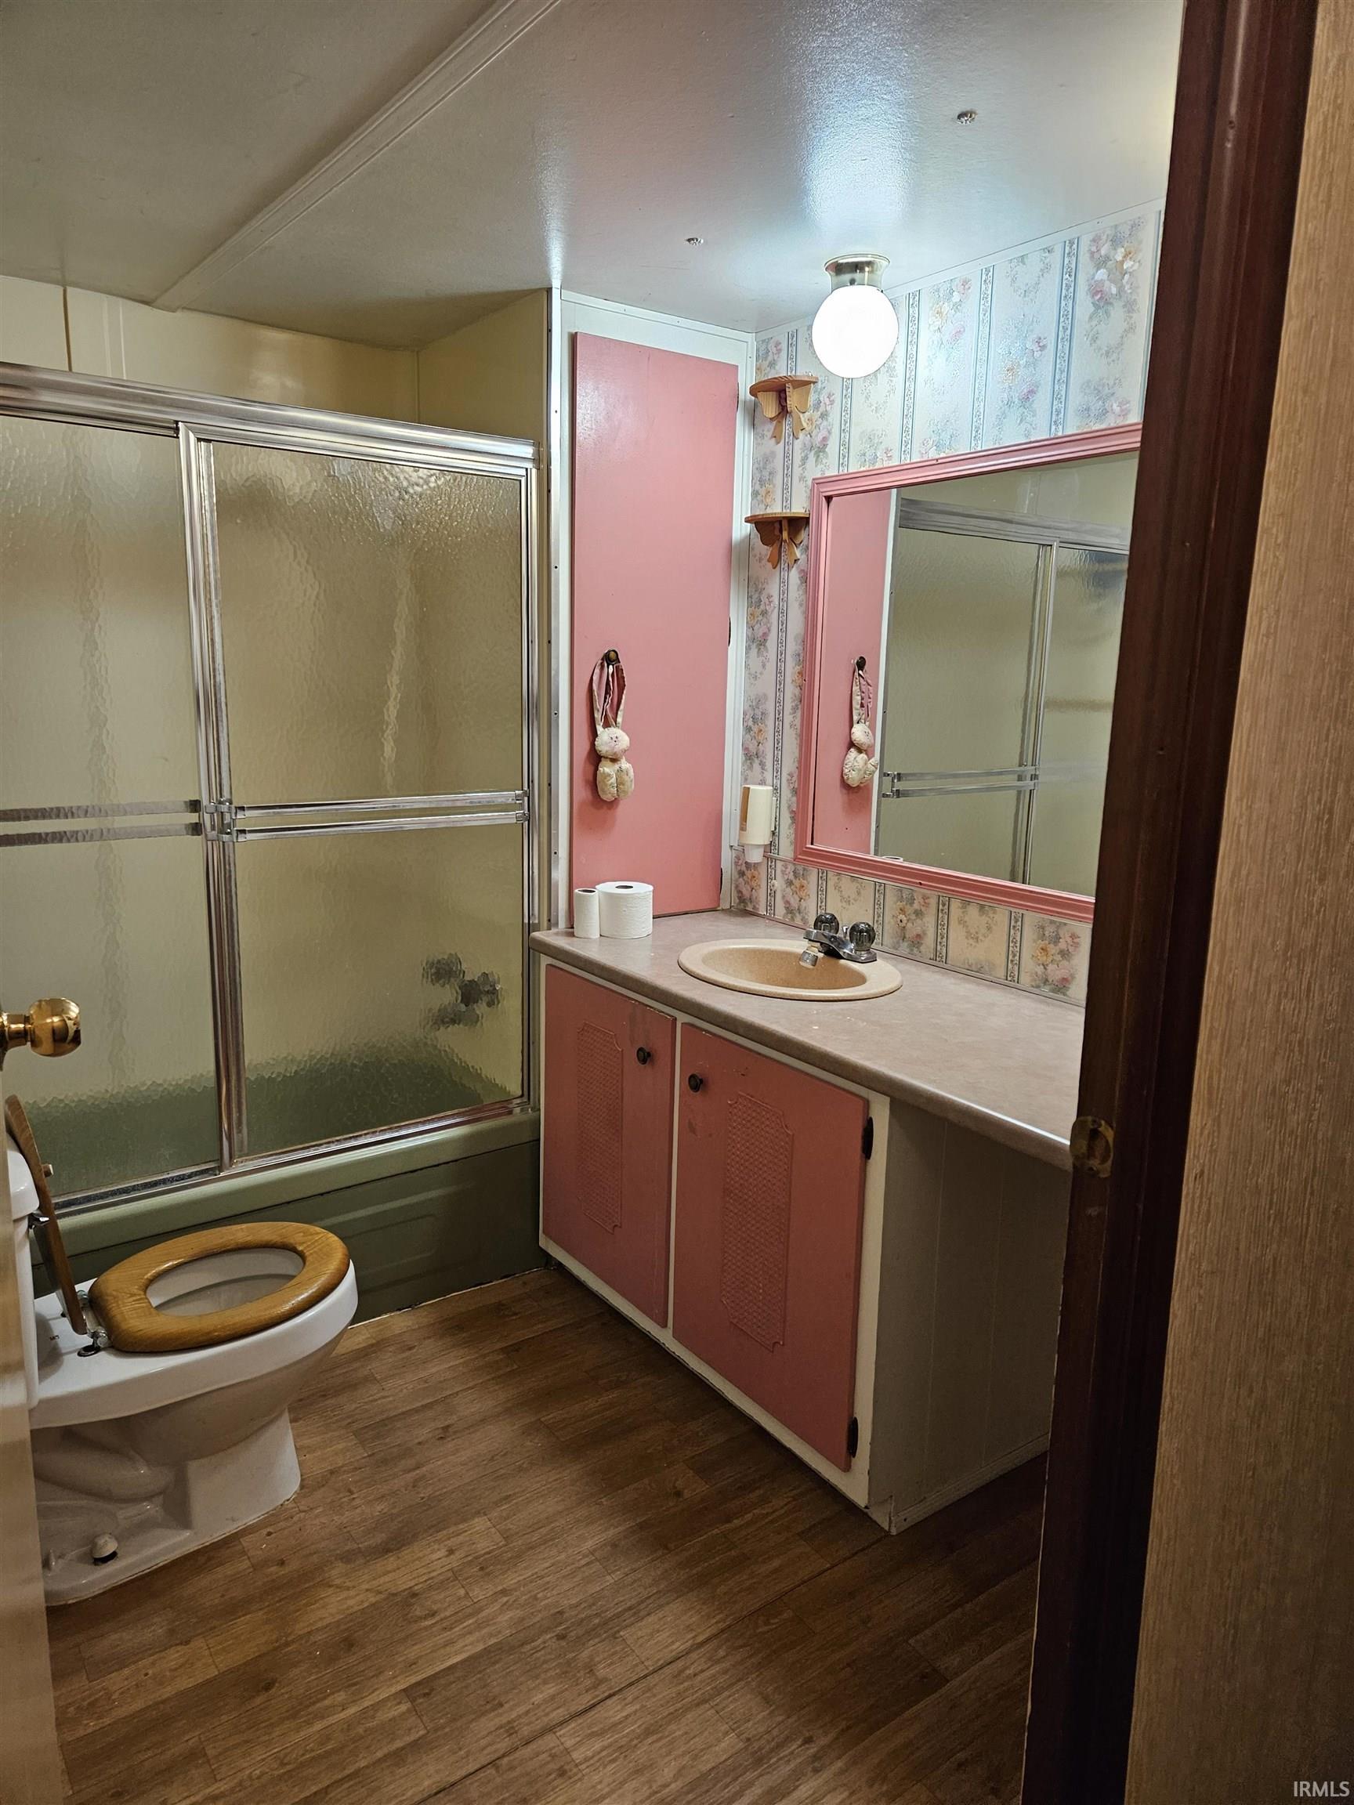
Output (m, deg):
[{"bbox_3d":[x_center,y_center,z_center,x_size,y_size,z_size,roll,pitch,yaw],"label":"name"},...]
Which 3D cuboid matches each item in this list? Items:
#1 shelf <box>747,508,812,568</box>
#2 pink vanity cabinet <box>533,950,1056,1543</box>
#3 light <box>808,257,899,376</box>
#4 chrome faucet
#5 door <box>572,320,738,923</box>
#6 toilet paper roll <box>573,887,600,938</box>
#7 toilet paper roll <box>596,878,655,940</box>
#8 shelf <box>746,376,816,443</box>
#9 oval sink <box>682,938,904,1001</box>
[{"bbox_3d":[0.210,-0.821,2.743,0.075,0.122,0.202,-6,13,-35],"label":"shelf"},{"bbox_3d":[0.230,0.552,2.494,0.579,0.786,1.107,-6,13,-35],"label":"pink vanity cabinet"},{"bbox_3d":[0.345,-1.122,2.317,0.163,0.201,0.163,1,11,0],"label":"light"},{"bbox_3d":[0.307,0.079,2.420,0.144,0.088,0.156,-6,13,-35],"label":"chrome faucet"},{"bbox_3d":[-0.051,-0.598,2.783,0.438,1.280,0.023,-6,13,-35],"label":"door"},{"bbox_3d":[-0.199,0.025,2.654,0.057,0.099,0.057,1,11,0],"label":"toilet paper roll"},{"bbox_3d":[-0.116,0.020,2.679,0.125,0.104,0.125,1,11,0],"label":"toilet paper roll"},{"bbox_3d":[0.219,-1.098,2.688,0.075,0.126,0.202,-6,13,-35],"label":"shelf"},{"bbox_3d":[0.218,0.202,2.389,0.445,0.160,0.451,-6,13,-35],"label":"oval sink"}]

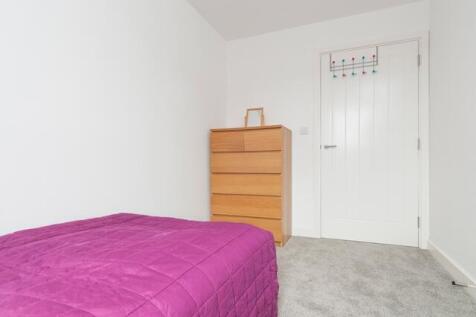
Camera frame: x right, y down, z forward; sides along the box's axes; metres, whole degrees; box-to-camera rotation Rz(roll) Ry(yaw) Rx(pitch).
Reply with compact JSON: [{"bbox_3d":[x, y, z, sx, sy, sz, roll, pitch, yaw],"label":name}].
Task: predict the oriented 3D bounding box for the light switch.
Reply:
[{"bbox_3d":[0.757,-0.311,2.700,0.086,0.086,0.012,0,1,22],"label":"light switch"}]

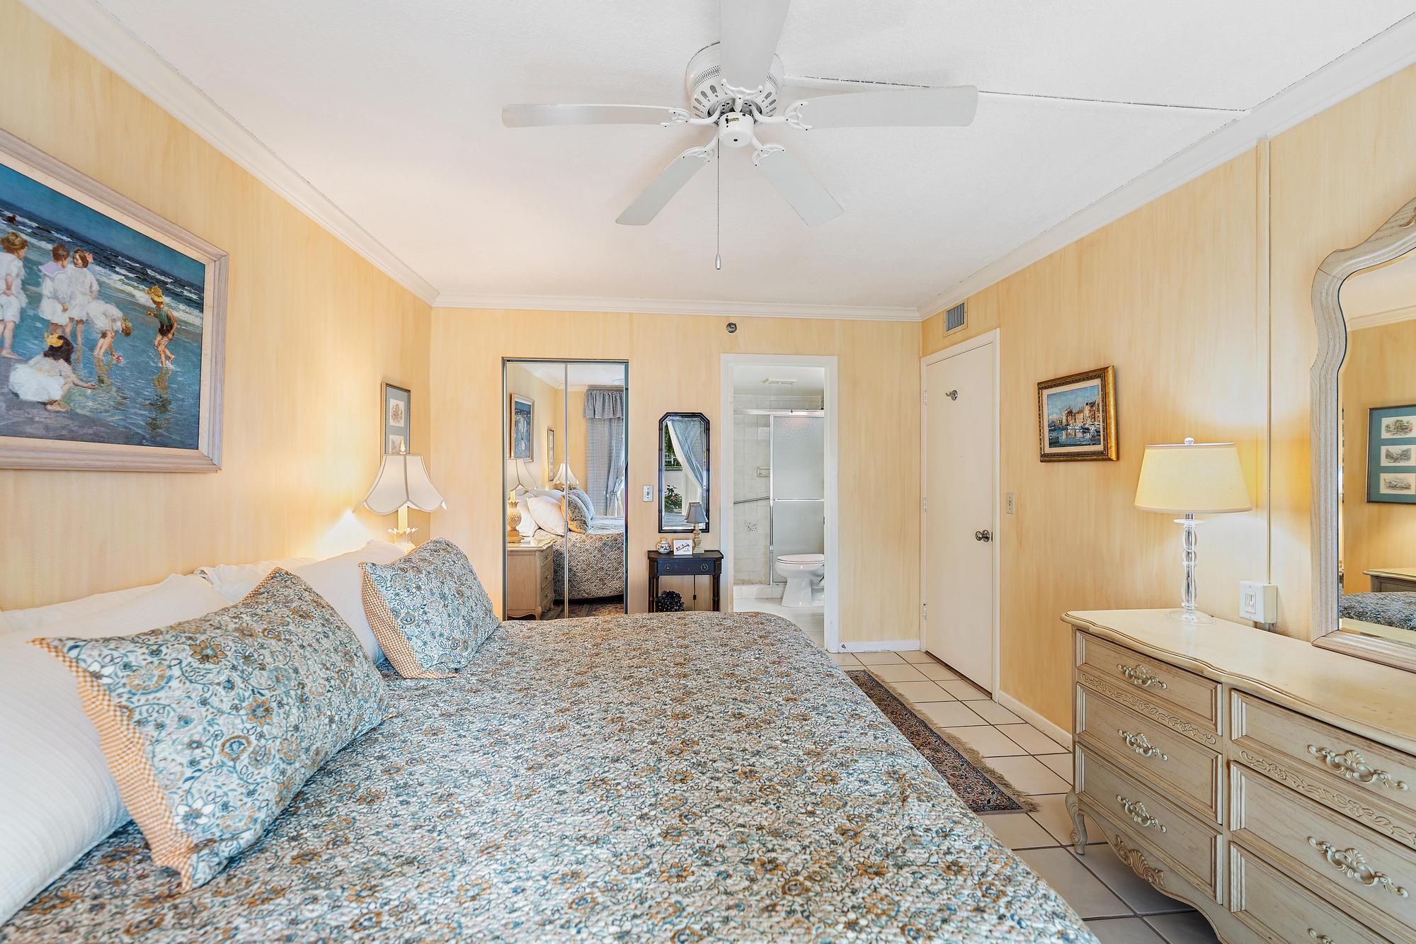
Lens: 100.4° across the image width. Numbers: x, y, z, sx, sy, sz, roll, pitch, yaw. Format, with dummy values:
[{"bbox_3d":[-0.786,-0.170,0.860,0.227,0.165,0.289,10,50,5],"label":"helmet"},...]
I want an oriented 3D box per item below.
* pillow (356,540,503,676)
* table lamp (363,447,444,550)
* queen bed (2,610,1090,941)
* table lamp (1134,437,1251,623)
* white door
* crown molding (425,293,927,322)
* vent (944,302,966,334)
[{"bbox_3d":[-0.919,0.432,2.060,0.190,0.420,0.640,-25,3,-5],"label":"pillow"},{"bbox_3d":[-1.475,0.242,2.865,0.400,0.790,0.400,0,1,-6],"label":"table lamp"},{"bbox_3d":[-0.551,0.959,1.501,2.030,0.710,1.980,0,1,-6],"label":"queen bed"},{"bbox_3d":[1.623,0.189,1.980,0.305,0.615,0.305,0,1,-6],"label":"table lamp"},{"bbox_3d":[1.611,0.269,3.781,0.045,2.030,0.800,0,1,-6],"label":"white door"},{"bbox_3d":[-0.139,-1.123,4.047,3.394,0.075,0.075,0,1,-6],"label":"crown molding"},{"bbox_3d":[1.584,-0.984,3.805,0.025,0.175,0.270,0,1,-6],"label":"vent"}]

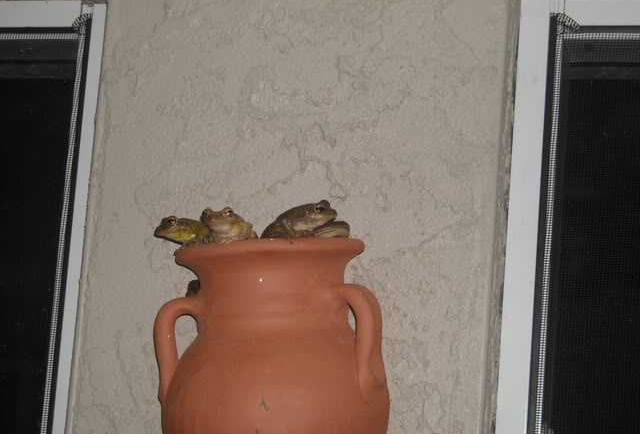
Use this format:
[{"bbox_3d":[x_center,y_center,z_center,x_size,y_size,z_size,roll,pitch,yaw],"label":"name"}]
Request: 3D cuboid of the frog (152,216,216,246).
[{"bbox_3d":[-0.067,0.008,0.805,0.037,0.017,0.018,6,-10,-7],"label":"frog"}]

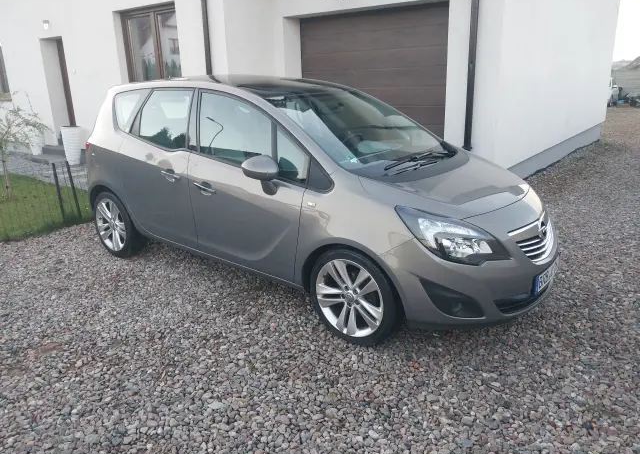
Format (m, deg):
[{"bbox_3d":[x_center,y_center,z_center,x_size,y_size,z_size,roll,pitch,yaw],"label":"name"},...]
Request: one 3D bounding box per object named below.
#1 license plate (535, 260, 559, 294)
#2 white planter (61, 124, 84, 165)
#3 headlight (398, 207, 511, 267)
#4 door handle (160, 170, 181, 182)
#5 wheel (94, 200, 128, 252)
[{"bbox_3d":[1.407,0.274,3.370,0.020,0.115,0.520,13,22,38],"label":"license plate"},{"bbox_3d":[-4.464,-1.472,10.002,0.375,0.700,0.375,13,22,38],"label":"white planter"},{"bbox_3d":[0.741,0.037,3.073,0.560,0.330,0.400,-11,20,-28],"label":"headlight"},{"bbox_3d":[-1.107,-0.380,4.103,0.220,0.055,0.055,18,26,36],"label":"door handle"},{"bbox_3d":[-1.811,-0.042,5.025,0.485,0.485,0.190,13,22,38],"label":"wheel"}]

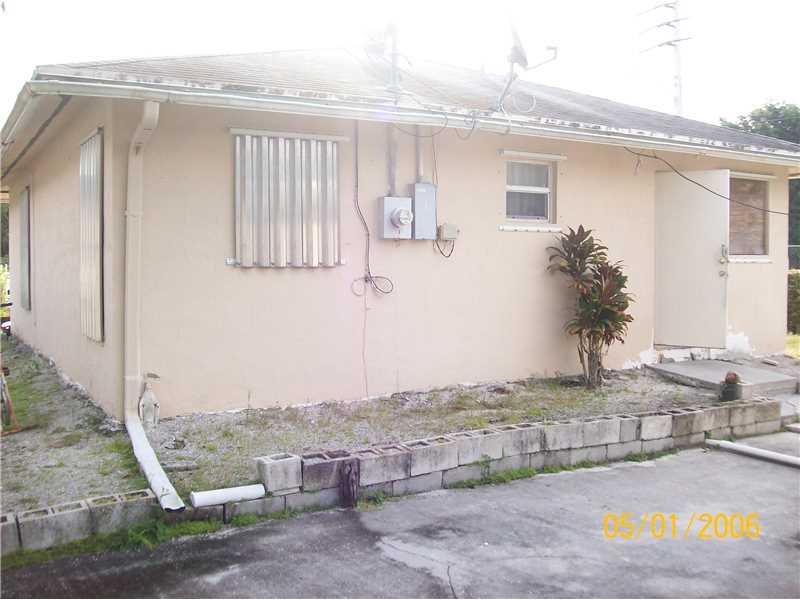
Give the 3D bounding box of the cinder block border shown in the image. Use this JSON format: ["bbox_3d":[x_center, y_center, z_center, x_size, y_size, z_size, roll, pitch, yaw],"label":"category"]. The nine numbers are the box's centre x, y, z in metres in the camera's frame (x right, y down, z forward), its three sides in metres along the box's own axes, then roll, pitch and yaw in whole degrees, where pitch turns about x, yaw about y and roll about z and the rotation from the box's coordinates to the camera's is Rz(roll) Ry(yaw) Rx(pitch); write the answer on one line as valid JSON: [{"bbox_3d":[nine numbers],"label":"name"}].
[{"bbox_3d":[0.579,1.183,6.259,6.980,0.365,0.410,-2,3,-29],"label":"cinder block border"}]

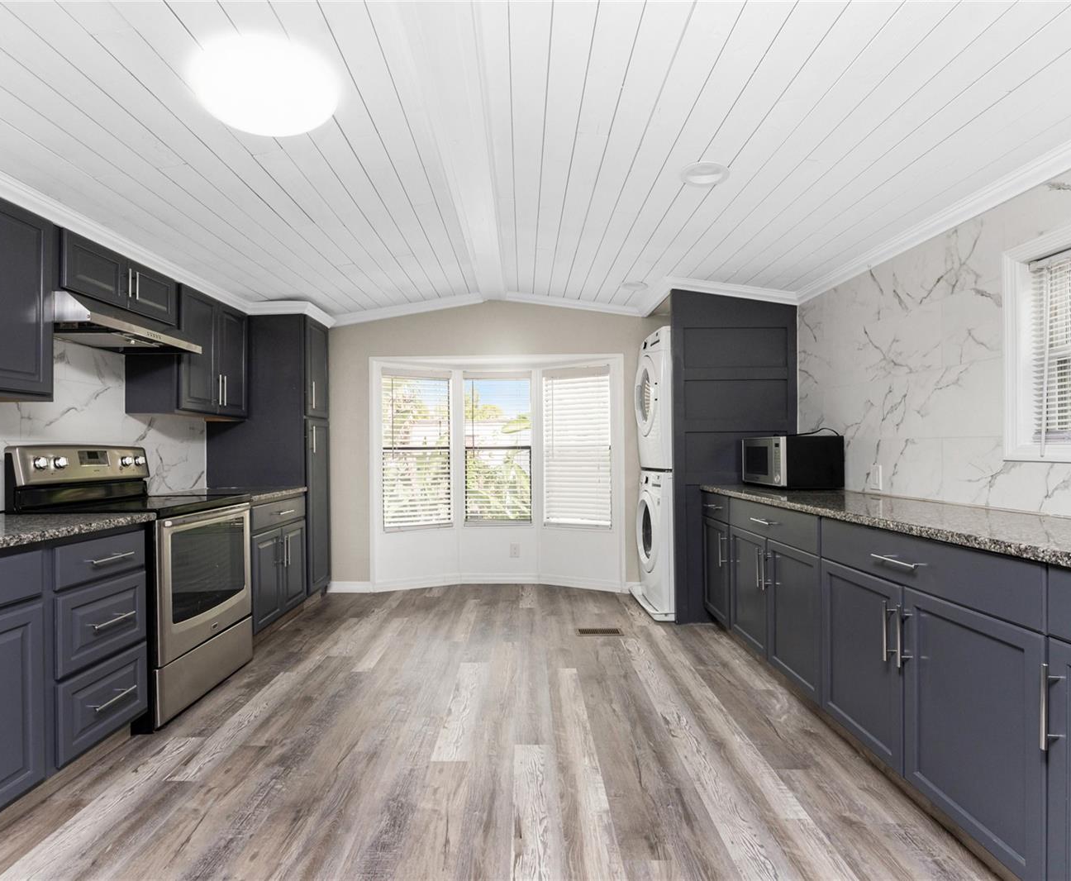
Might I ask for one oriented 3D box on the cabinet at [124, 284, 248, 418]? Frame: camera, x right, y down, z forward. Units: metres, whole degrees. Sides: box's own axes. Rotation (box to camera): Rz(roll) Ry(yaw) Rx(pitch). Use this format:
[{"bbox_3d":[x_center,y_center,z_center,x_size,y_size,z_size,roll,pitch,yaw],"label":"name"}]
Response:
[{"bbox_3d":[-2.172,-0.521,3.270,0.313,0.742,0.710,0,-1,-1],"label":"cabinet"}]

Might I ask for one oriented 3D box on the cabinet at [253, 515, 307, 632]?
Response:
[{"bbox_3d":[-1.929,0.820,3.268,0.660,0.605,0.735,0,-1,-1],"label":"cabinet"}]

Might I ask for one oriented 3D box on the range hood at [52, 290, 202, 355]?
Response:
[{"bbox_3d":[-2.112,-0.555,2.528,0.470,0.122,0.760,0,-1,-1],"label":"range hood"}]

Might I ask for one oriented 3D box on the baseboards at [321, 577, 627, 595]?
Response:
[{"bbox_3d":[-0.461,1.213,4.379,2.490,0.090,0.296,0,-1,1],"label":"baseboards"}]

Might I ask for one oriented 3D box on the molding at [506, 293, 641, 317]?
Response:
[{"bbox_3d":[0.313,-1.126,4.215,1.149,0.068,0.055,7,-1,2],"label":"molding"}]

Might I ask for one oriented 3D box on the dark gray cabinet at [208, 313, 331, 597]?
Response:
[{"bbox_3d":[-2.020,0.176,3.946,0.705,2.175,0.450,0,-1,-1],"label":"dark gray cabinet"}]

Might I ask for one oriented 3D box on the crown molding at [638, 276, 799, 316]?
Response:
[{"bbox_3d":[1.305,-0.992,3.816,0.920,0.185,0.850,0,-1,-1],"label":"crown molding"}]

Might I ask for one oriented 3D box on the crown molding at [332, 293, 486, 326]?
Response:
[{"bbox_3d":[-1.061,-1.094,4.249,1.279,0.068,0.055,-9,-1,1],"label":"crown molding"}]

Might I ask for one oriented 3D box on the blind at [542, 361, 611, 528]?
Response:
[{"bbox_3d":[0.344,0.061,4.317,0.600,1.340,0.050,-1,-1,23],"label":"blind"}]

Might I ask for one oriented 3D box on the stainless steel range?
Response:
[{"bbox_3d":[-1.900,0.619,2.492,0.670,1.195,0.735,0,-1,-1],"label":"stainless steel range"}]

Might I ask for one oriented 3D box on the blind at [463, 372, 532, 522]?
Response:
[{"bbox_3d":[-0.332,0.074,4.524,0.601,1.340,0.050,0,-1,1],"label":"blind"}]

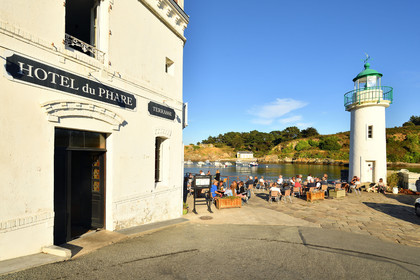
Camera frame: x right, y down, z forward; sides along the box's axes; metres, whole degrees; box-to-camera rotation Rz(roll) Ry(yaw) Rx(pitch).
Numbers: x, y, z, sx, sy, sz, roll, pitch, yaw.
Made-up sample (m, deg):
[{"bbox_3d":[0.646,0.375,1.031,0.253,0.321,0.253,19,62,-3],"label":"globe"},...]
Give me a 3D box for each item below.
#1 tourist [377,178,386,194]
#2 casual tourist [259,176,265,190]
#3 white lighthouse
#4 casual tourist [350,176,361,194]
[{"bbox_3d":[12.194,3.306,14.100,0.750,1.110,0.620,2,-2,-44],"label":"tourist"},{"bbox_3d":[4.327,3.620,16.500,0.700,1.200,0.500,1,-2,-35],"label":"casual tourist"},{"bbox_3d":[13.281,-1.558,16.700,3.200,10.600,3.200,-1,-2,37],"label":"white lighthouse"},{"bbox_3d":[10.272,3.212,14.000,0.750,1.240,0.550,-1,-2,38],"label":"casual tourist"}]

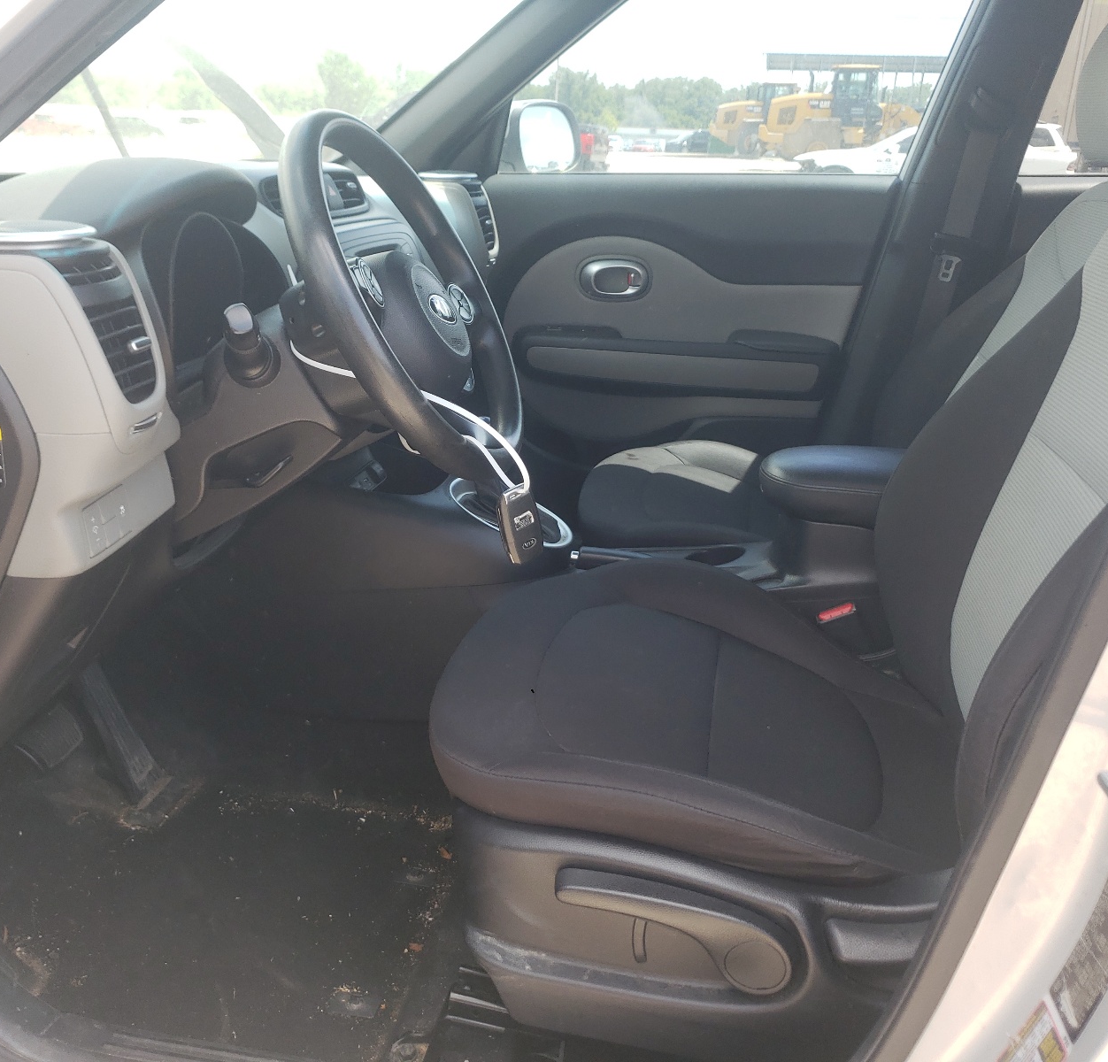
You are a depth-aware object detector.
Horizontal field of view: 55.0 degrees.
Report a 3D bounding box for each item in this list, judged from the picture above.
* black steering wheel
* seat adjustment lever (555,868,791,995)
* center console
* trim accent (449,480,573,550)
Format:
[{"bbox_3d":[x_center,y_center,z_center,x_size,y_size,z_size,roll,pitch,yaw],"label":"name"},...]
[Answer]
[{"bbox_3d":[-0.147,-0.214,1.022,0.105,0.376,0.376,-22,14,18],"label":"black steering wheel"},{"bbox_3d":[0.094,0.319,0.866,0.208,0.072,0.042,18,23,4],"label":"seat adjustment lever"},{"bbox_3d":[0.312,0.019,1.406,0.595,0.280,0.200,4,21,10],"label":"center console"},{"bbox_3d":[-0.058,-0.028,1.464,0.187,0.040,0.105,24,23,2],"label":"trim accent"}]

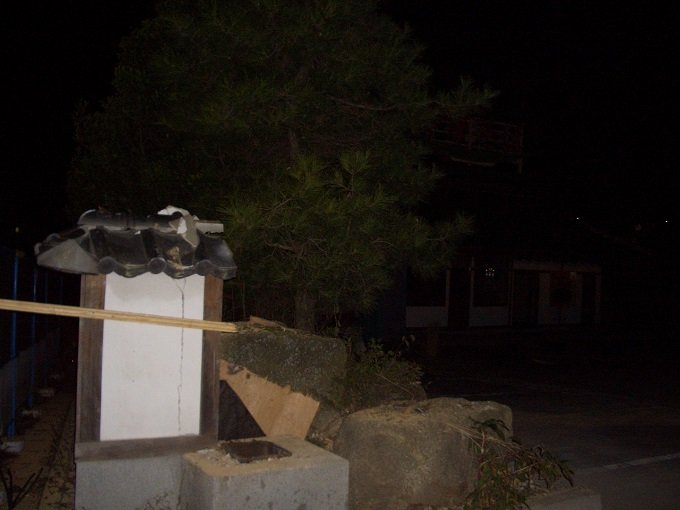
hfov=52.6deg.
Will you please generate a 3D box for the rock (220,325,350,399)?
[{"bbox_3d":[-0.477,0.859,5.250,1.050,0.640,0.650,1,-2,0],"label":"rock"}]

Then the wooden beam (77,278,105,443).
[{"bbox_3d":[-1.388,0.551,3.836,0.118,0.934,0.112,2,-2,-24],"label":"wooden beam"}]

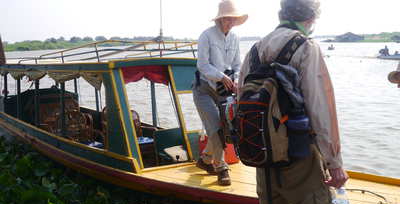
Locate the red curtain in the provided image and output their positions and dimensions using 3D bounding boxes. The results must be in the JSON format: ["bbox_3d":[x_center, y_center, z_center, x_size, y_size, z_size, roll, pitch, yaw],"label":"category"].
[{"bbox_3d":[-0.612,-0.291,5.100,0.680,0.220,0.070,-6,10,-39],"label":"red curtain"}]

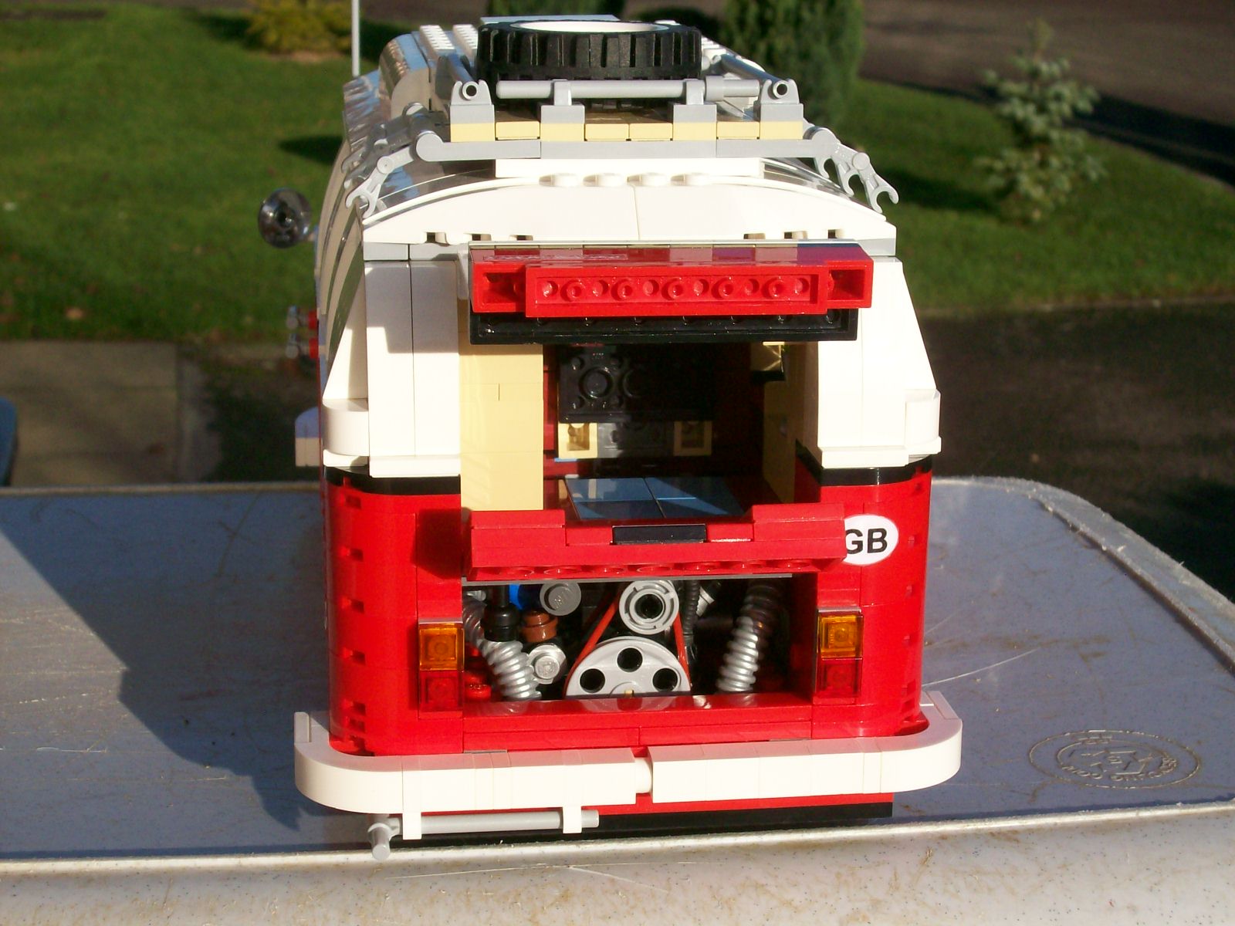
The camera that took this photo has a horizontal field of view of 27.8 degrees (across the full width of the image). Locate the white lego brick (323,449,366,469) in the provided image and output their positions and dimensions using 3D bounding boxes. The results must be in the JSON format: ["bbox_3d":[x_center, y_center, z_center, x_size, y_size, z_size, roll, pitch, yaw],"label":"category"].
[{"bbox_3d":[-0.049,-0.002,0.448,0.008,0.003,0.009,-1,14,-7],"label":"white lego brick"}]

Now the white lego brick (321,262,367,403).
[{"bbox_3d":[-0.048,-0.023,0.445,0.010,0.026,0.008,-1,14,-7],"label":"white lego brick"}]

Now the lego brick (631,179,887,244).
[{"bbox_3d":[0.026,-0.047,0.452,0.048,0.011,0.008,-1,15,-7],"label":"lego brick"}]

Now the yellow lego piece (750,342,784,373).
[{"bbox_3d":[0.032,-0.024,0.536,0.008,0.008,0.008,-1,14,-7],"label":"yellow lego piece"}]

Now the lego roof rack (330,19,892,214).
[{"bbox_3d":[-0.002,-0.069,0.482,0.101,0.032,0.067,-1,14,-7],"label":"lego roof rack"}]

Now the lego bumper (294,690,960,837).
[{"bbox_3d":[0.003,0.056,0.463,0.124,0.013,0.032,-1,15,-7],"label":"lego bumper"}]

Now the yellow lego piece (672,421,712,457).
[{"bbox_3d":[0.015,-0.007,0.511,0.008,0.009,0.008,-1,15,-7],"label":"yellow lego piece"}]

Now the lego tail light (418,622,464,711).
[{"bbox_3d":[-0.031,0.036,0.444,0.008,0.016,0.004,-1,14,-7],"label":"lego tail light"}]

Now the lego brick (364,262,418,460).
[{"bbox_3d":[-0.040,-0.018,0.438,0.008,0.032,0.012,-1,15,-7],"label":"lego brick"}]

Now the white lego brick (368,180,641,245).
[{"bbox_3d":[-0.021,-0.045,0.447,0.048,0.010,0.008,-1,14,-7],"label":"white lego brick"}]

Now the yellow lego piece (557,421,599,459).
[{"bbox_3d":[-0.009,-0.006,0.517,0.008,0.008,0.009,-1,14,-7],"label":"yellow lego piece"}]

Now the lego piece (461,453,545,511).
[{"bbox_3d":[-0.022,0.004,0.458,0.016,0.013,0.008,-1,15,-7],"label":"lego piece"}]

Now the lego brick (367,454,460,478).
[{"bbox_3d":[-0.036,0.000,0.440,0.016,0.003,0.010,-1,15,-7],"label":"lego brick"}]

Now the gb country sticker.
[{"bbox_3d":[0.045,0.014,0.449,0.013,0.009,0.001,-1,15,-7],"label":"gb country sticker"}]

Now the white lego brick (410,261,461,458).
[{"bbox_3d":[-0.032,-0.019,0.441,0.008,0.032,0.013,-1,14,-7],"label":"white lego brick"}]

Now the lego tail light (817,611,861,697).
[{"bbox_3d":[0.040,0.034,0.453,0.008,0.016,0.004,-1,15,-7],"label":"lego tail light"}]

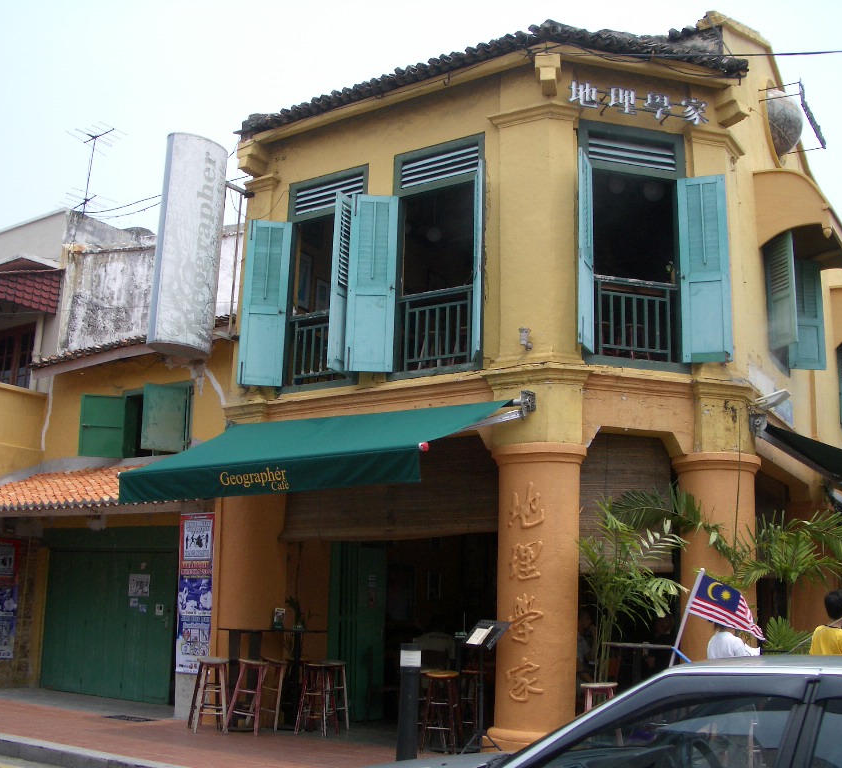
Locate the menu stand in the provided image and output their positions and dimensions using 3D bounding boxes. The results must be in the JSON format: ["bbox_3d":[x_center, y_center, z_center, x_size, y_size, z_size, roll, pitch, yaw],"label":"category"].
[{"bbox_3d":[0.607,2.889,9.865,0.420,1.260,0.480,13,-16,-43],"label":"menu stand"}]

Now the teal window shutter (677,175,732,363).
[{"bbox_3d":[3.073,-1.257,11.216,0.511,2.103,0.050,-2,-12,16],"label":"teal window shutter"}]

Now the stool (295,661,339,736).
[{"bbox_3d":[-1.117,3.415,11.282,0.370,0.740,0.370,-4,-13,26],"label":"stool"}]

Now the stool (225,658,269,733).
[{"bbox_3d":[-1.819,3.264,10.840,0.365,0.715,0.365,1,-12,6],"label":"stool"}]

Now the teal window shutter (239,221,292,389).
[{"bbox_3d":[-1.802,-0.946,12.018,0.509,1.975,0.050,3,-12,-5],"label":"teal window shutter"}]

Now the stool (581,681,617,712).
[{"bbox_3d":[1.558,2.991,9.029,0.365,0.715,0.365,2,-12,0],"label":"stool"}]

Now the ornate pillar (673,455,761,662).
[{"bbox_3d":[3.084,2.246,10.799,1.000,3.023,1.000,5,-12,-14],"label":"ornate pillar"}]

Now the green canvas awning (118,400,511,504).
[{"bbox_3d":[-1.163,0.715,10.762,3.860,1.050,1.630,-7,-14,33],"label":"green canvas awning"}]

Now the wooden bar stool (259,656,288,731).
[{"bbox_3d":[-1.725,3.481,11.652,0.370,0.740,0.370,3,-13,21],"label":"wooden bar stool"}]

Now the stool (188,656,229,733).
[{"bbox_3d":[-2.201,3.249,10.828,0.365,0.715,0.365,1,-12,6],"label":"stool"}]

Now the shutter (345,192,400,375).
[{"bbox_3d":[-0.526,-1.094,11.158,0.509,1.981,0.050,2,-12,-2],"label":"shutter"}]

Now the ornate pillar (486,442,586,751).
[{"bbox_3d":[1.095,2.051,9.897,0.900,2.880,0.900,2,-12,0],"label":"ornate pillar"}]

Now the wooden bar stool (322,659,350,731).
[{"bbox_3d":[-0.989,3.461,11.485,0.370,0.740,0.370,1,-12,0],"label":"wooden bar stool"}]

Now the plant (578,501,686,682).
[{"bbox_3d":[2.004,2.377,10.025,1.100,2.395,1.000,5,-12,-14],"label":"plant"}]

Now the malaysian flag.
[{"bbox_3d":[1.623,1.185,5.500,0.420,0.215,0.080,22,-5,19],"label":"malaysian flag"}]

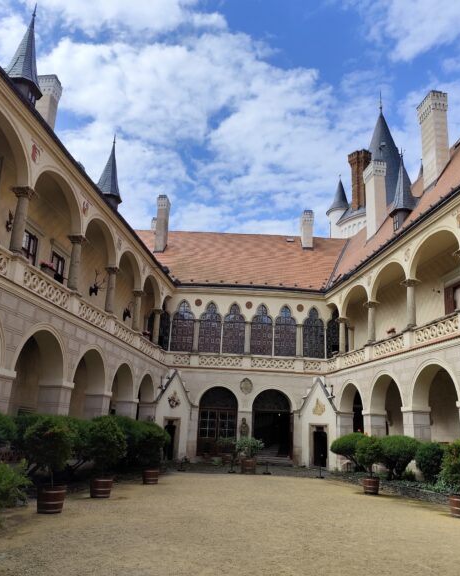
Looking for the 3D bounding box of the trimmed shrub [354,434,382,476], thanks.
[{"bbox_3d":[4.493,5.434,16.555,0.853,1.260,0.853,-2,-16,15],"label":"trimmed shrub"}]

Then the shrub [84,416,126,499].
[{"bbox_3d":[-3.143,4.196,12.761,1.057,1.911,1.057,6,-16,-12],"label":"shrub"}]

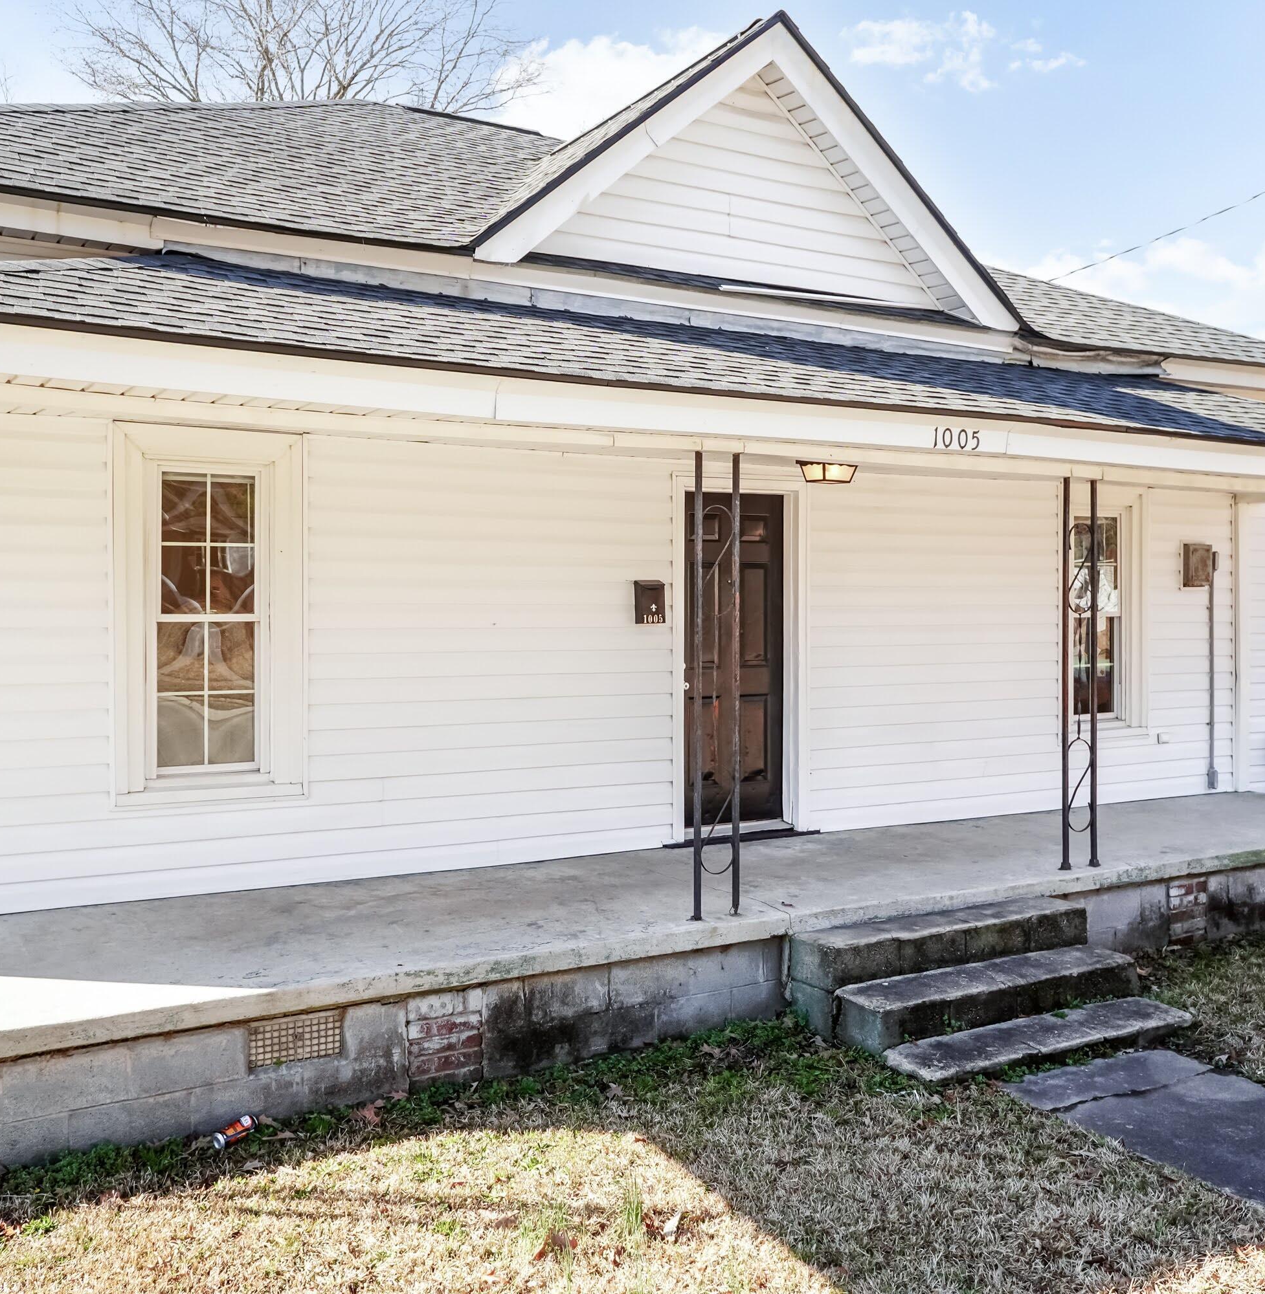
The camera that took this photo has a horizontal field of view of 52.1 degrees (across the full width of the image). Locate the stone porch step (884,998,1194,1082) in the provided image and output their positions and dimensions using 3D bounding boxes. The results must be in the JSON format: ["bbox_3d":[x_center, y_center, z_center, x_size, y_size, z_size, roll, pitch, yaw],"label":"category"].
[{"bbox_3d":[1.847,1.774,5.822,1.600,0.085,0.340,-1,1,-29],"label":"stone porch step"}]

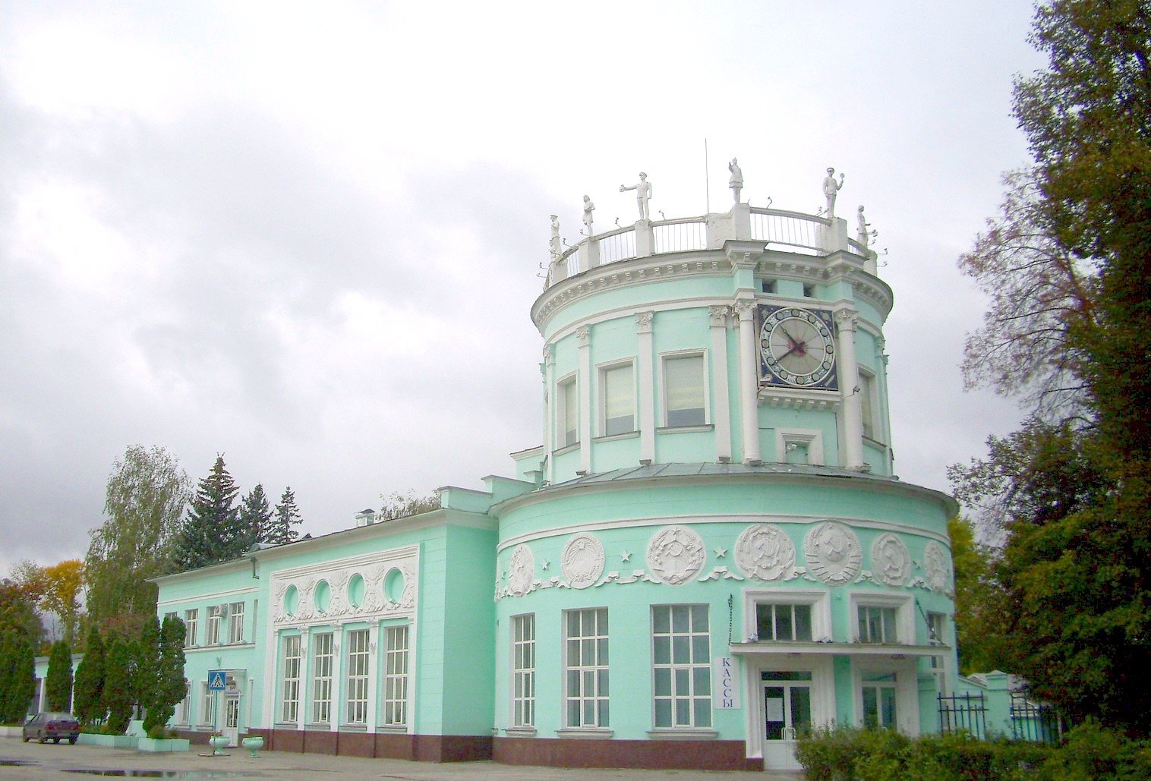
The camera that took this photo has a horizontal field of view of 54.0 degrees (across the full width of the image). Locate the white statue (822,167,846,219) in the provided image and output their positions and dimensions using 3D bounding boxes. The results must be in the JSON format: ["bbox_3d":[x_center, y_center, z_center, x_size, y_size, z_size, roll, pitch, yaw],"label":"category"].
[{"bbox_3d":[8.611,-6.609,37.852,0.780,1.950,0.500,7,-17,-24],"label":"white statue"}]

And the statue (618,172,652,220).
[{"bbox_3d":[2.054,-6.575,38.676,1.150,1.882,0.450,-7,-17,23],"label":"statue"}]

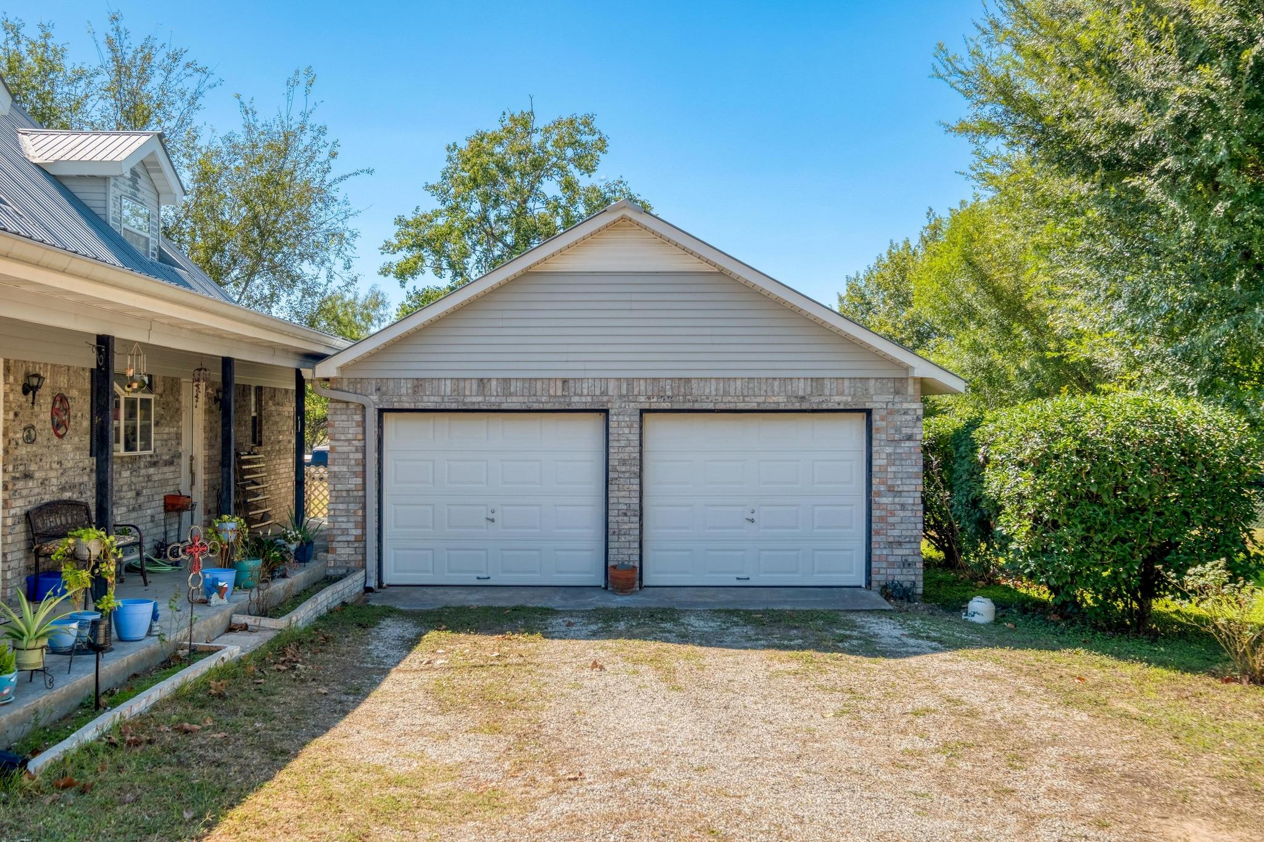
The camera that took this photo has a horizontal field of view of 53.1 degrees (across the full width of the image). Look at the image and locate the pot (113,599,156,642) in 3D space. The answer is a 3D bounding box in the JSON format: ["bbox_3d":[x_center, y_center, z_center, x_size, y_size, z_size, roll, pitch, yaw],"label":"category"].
[{"bbox_3d":[-3.867,1.554,9.820,0.330,0.295,0.330,0,0,-1],"label":"pot"}]

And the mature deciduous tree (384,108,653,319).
[{"bbox_3d":[-2.700,-2.540,29.000,6.200,9.400,6.000,0,0,-1],"label":"mature deciduous tree"}]

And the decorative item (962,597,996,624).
[{"bbox_3d":[3.710,2.020,13.500,0.350,0.290,0.300,0,0,-1],"label":"decorative item"}]

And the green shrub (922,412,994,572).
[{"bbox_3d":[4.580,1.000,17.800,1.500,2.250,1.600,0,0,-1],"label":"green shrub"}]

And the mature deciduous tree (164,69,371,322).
[{"bbox_3d":[-7.500,-2.570,26.500,4.800,9.400,4.700,0,0,-1],"label":"mature deciduous tree"}]

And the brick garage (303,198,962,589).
[{"bbox_3d":[0.060,-0.245,18.600,7.600,4.660,7.800,0,0,-1],"label":"brick garage"}]

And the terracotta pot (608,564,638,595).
[{"bbox_3d":[-0.110,1.872,14.900,0.330,0.320,0.330,0,0,-1],"label":"terracotta pot"}]

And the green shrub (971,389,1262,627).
[{"bbox_3d":[5.050,0.957,13.100,2.850,2.420,2.600,0,0,-1],"label":"green shrub"}]

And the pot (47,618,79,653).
[{"bbox_3d":[-3.940,1.488,8.750,0.225,0.200,0.225,0,0,-1],"label":"pot"}]

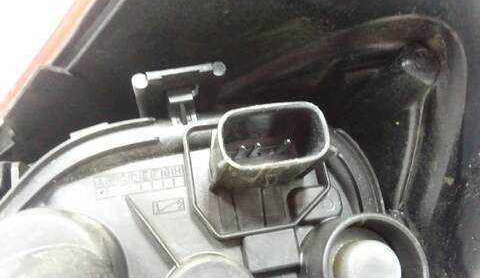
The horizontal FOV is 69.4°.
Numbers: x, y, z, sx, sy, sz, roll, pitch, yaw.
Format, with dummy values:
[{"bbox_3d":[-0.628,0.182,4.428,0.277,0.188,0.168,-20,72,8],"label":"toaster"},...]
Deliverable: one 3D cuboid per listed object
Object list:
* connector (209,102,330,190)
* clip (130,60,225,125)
[{"bbox_3d":[0.007,0.003,0.103,0.030,0.023,0.016,-6,71,-12],"label":"connector"},{"bbox_3d":[-0.018,-0.013,0.105,0.026,0.016,0.012,-6,71,-12],"label":"clip"}]

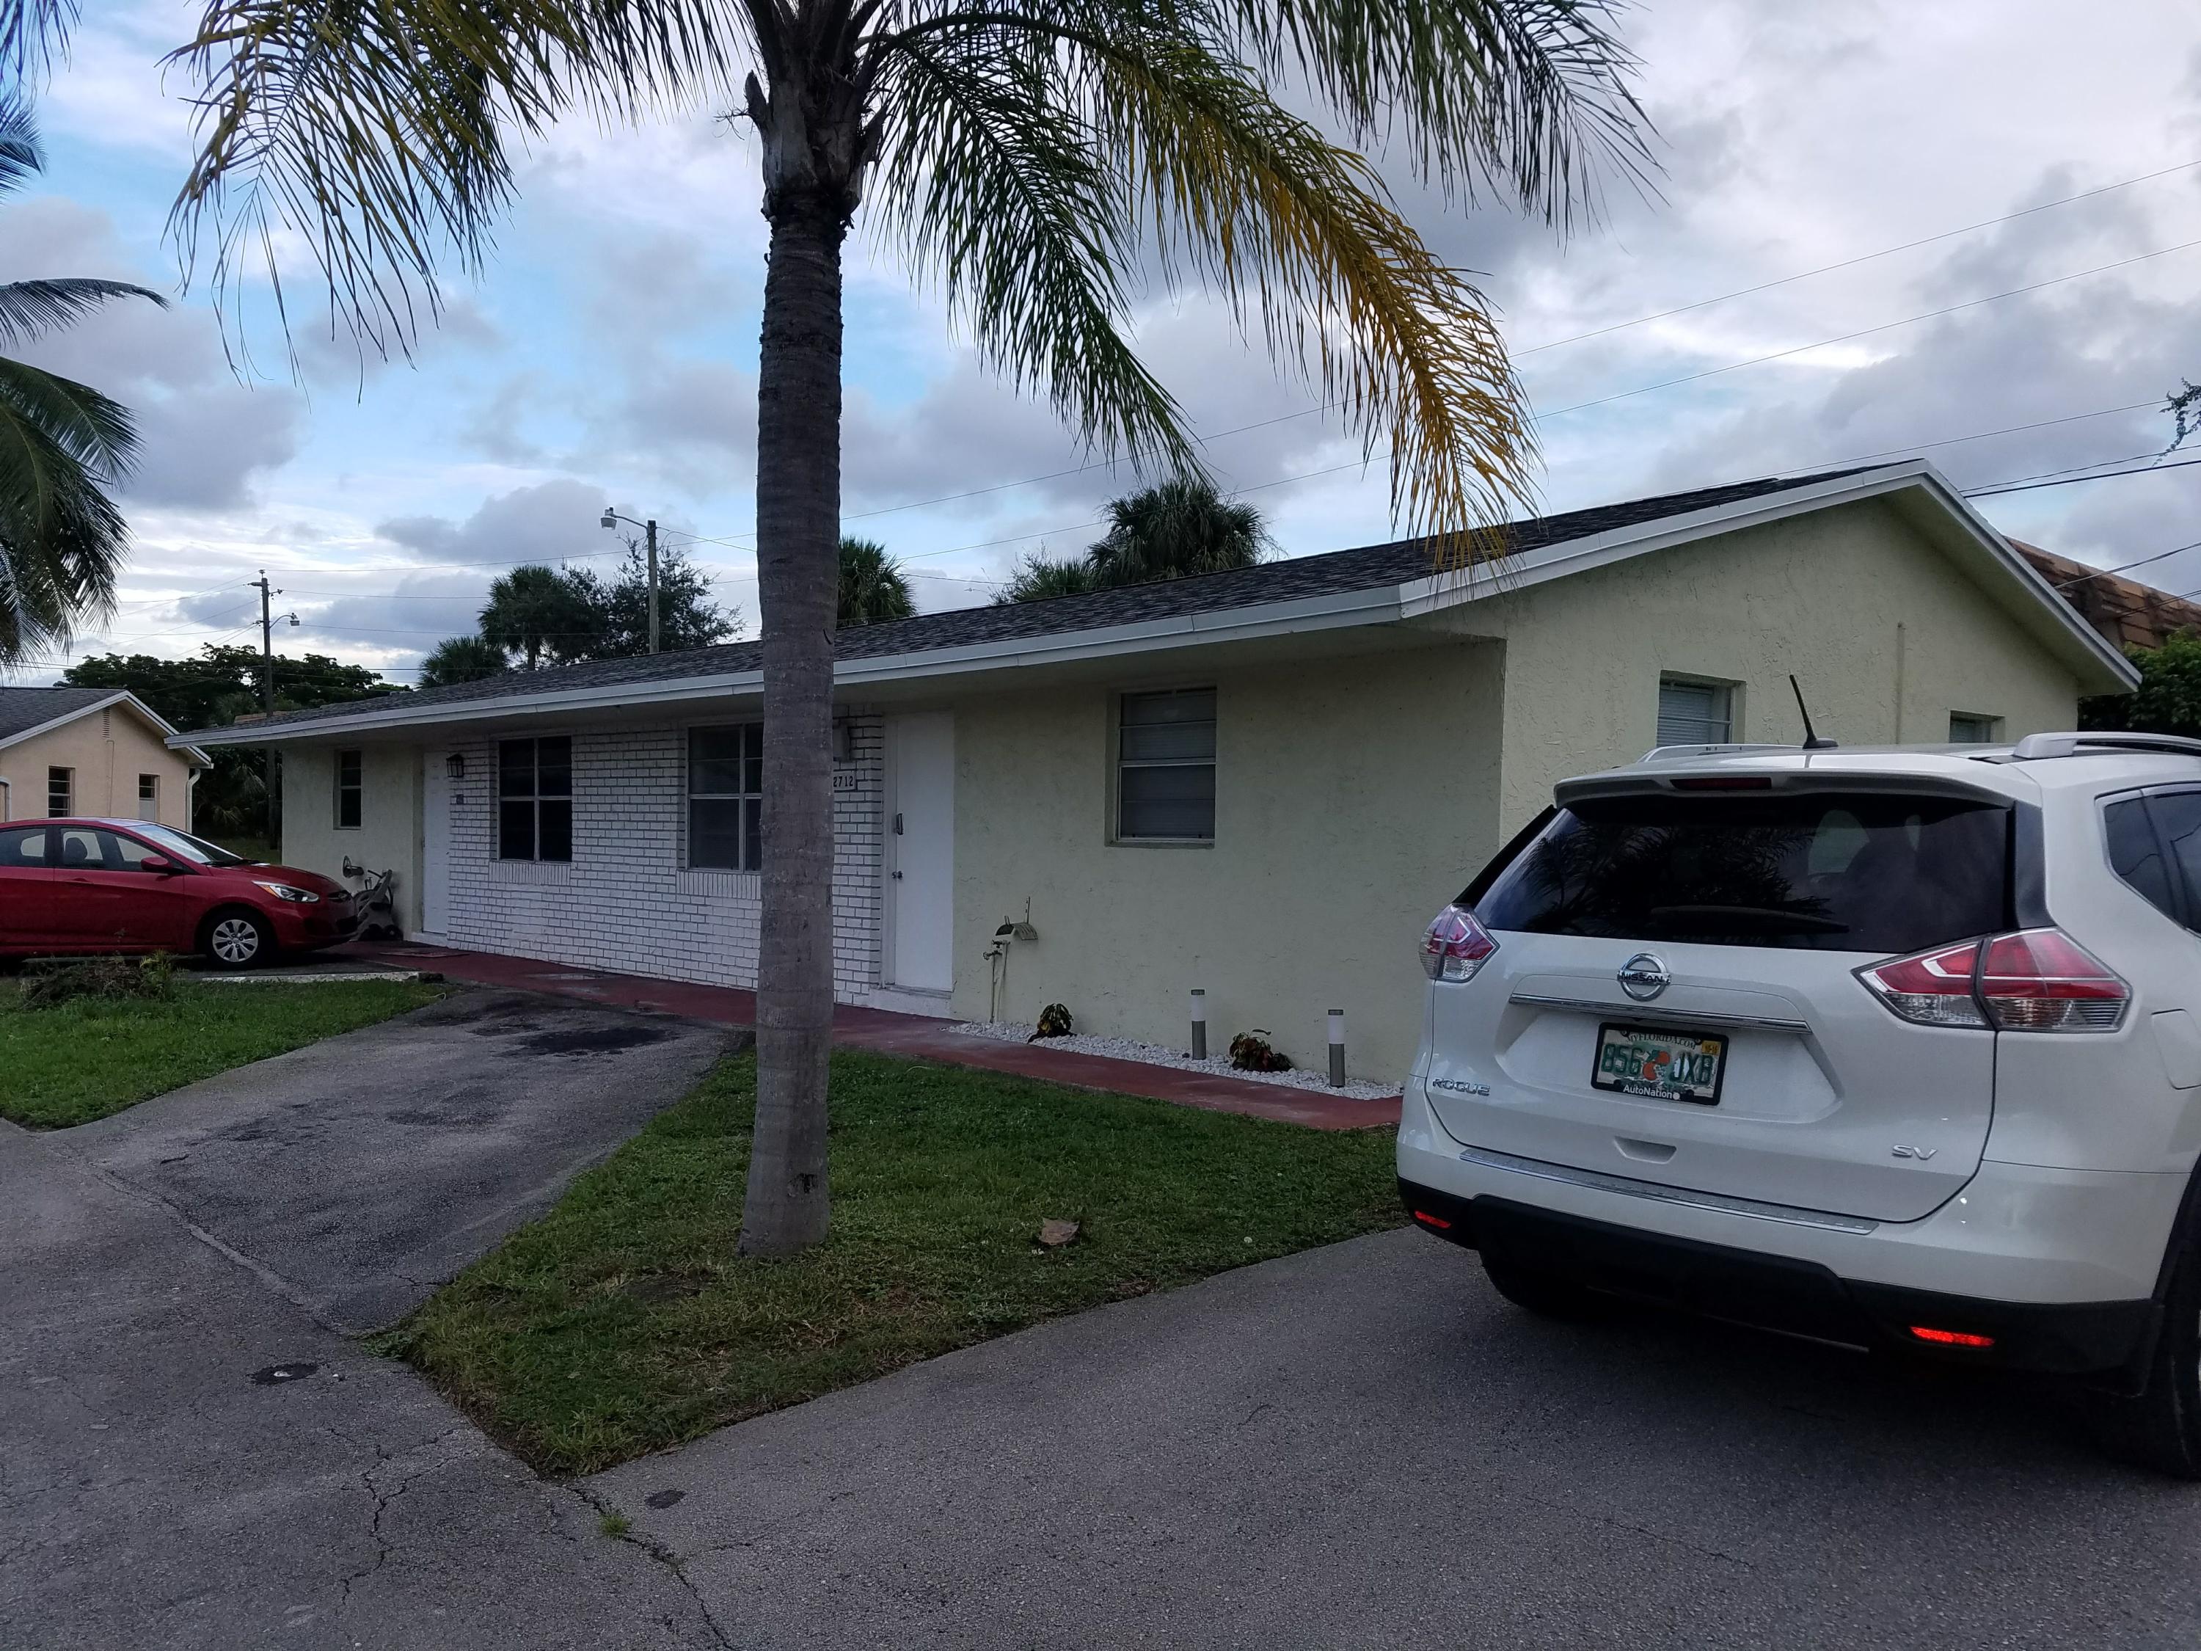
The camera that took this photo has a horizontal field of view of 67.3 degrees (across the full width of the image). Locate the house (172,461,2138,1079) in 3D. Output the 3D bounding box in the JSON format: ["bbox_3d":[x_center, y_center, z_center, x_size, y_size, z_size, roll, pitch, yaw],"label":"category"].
[{"bbox_3d":[-1.193,-0.659,18.700,11.700,4.000,19.670,-1,1,-44],"label":"house"}]

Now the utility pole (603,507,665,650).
[{"bbox_3d":[-9.942,-2.766,35.037,1.250,7.980,0.340,0,1,-16],"label":"utility pole"}]

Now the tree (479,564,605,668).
[{"bbox_3d":[-17.750,-3.579,52.044,3.800,9.340,3.800,0,1,-17],"label":"tree"}]

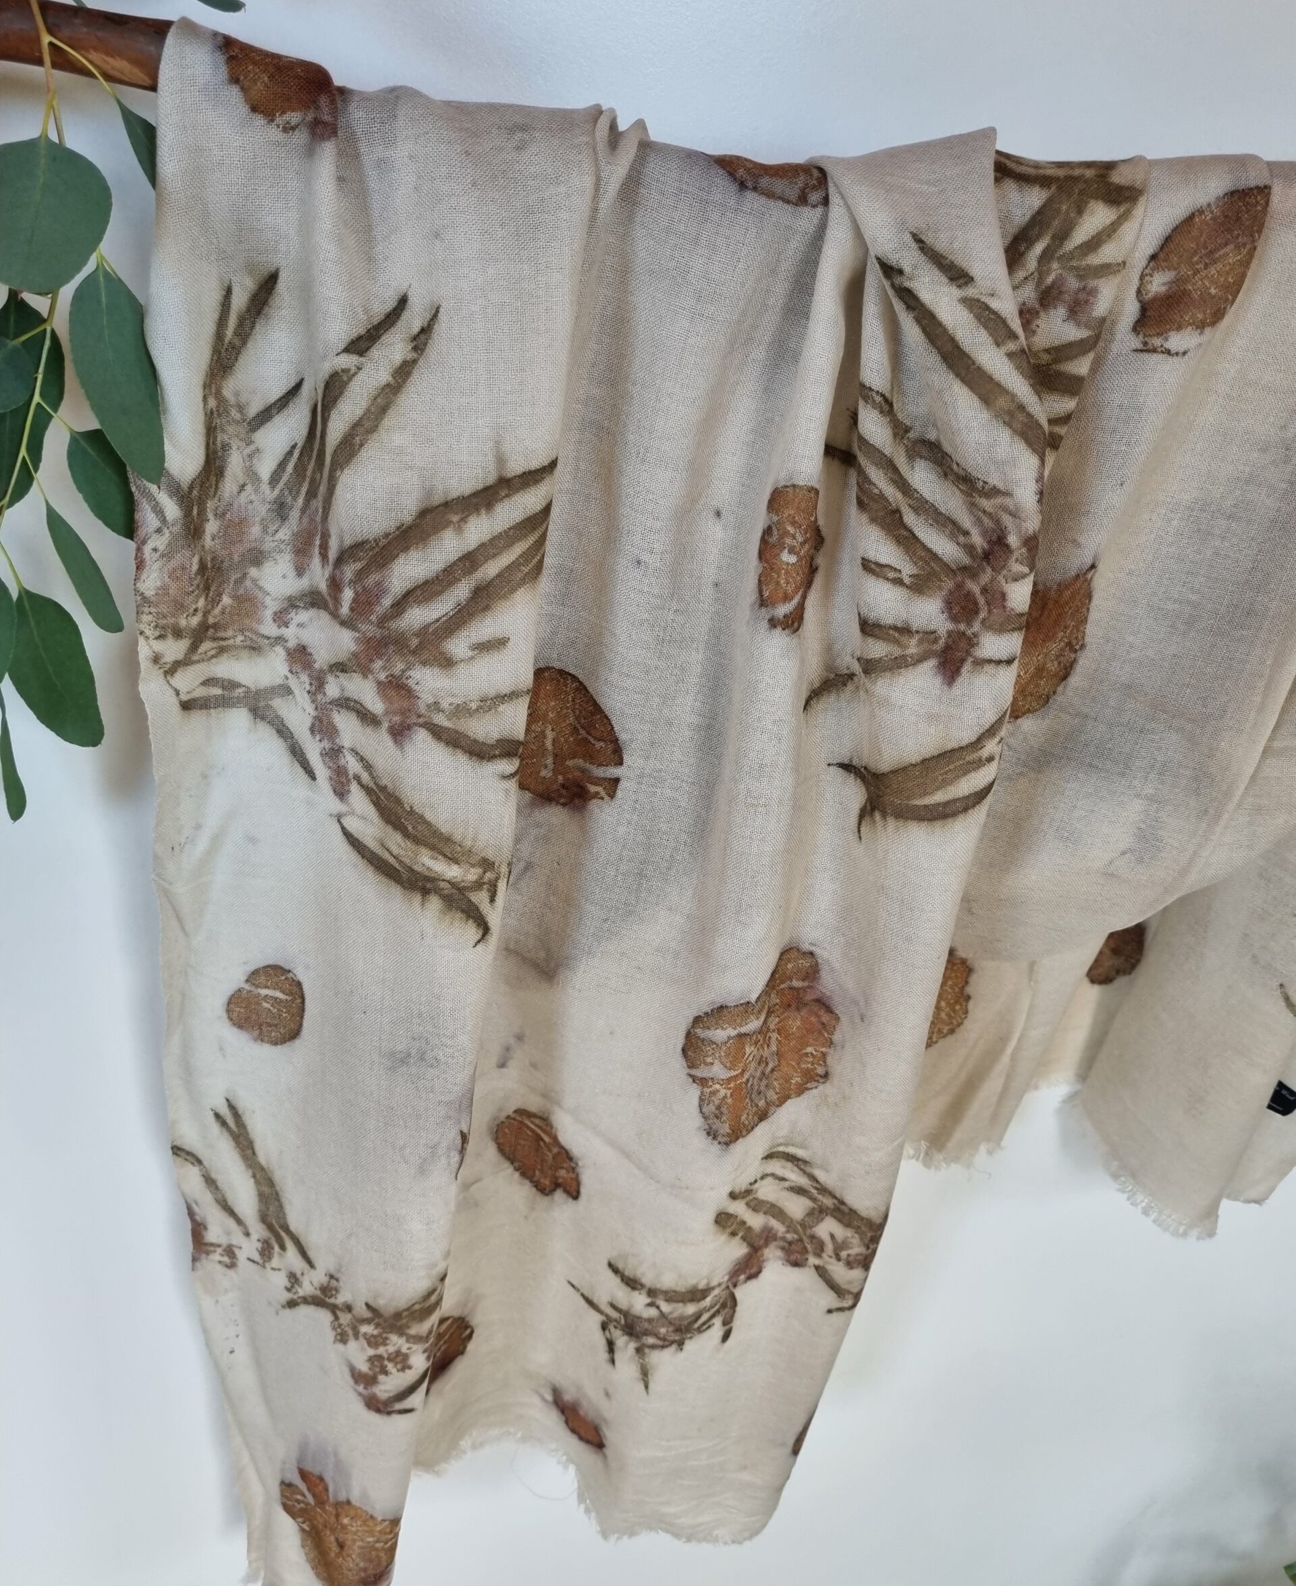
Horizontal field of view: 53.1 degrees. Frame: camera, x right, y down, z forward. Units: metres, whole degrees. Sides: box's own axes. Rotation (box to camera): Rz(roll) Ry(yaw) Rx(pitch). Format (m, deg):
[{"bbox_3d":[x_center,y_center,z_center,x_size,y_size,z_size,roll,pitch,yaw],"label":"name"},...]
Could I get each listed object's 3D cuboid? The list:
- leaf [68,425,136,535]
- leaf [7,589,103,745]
[{"bbox_3d":[-0.202,-0.114,0.487,0.026,0.050,0.014,-25,23,-4],"label":"leaf"},{"bbox_3d":[-0.225,-0.047,0.495,0.031,0.066,0.014,-15,22,-8],"label":"leaf"}]

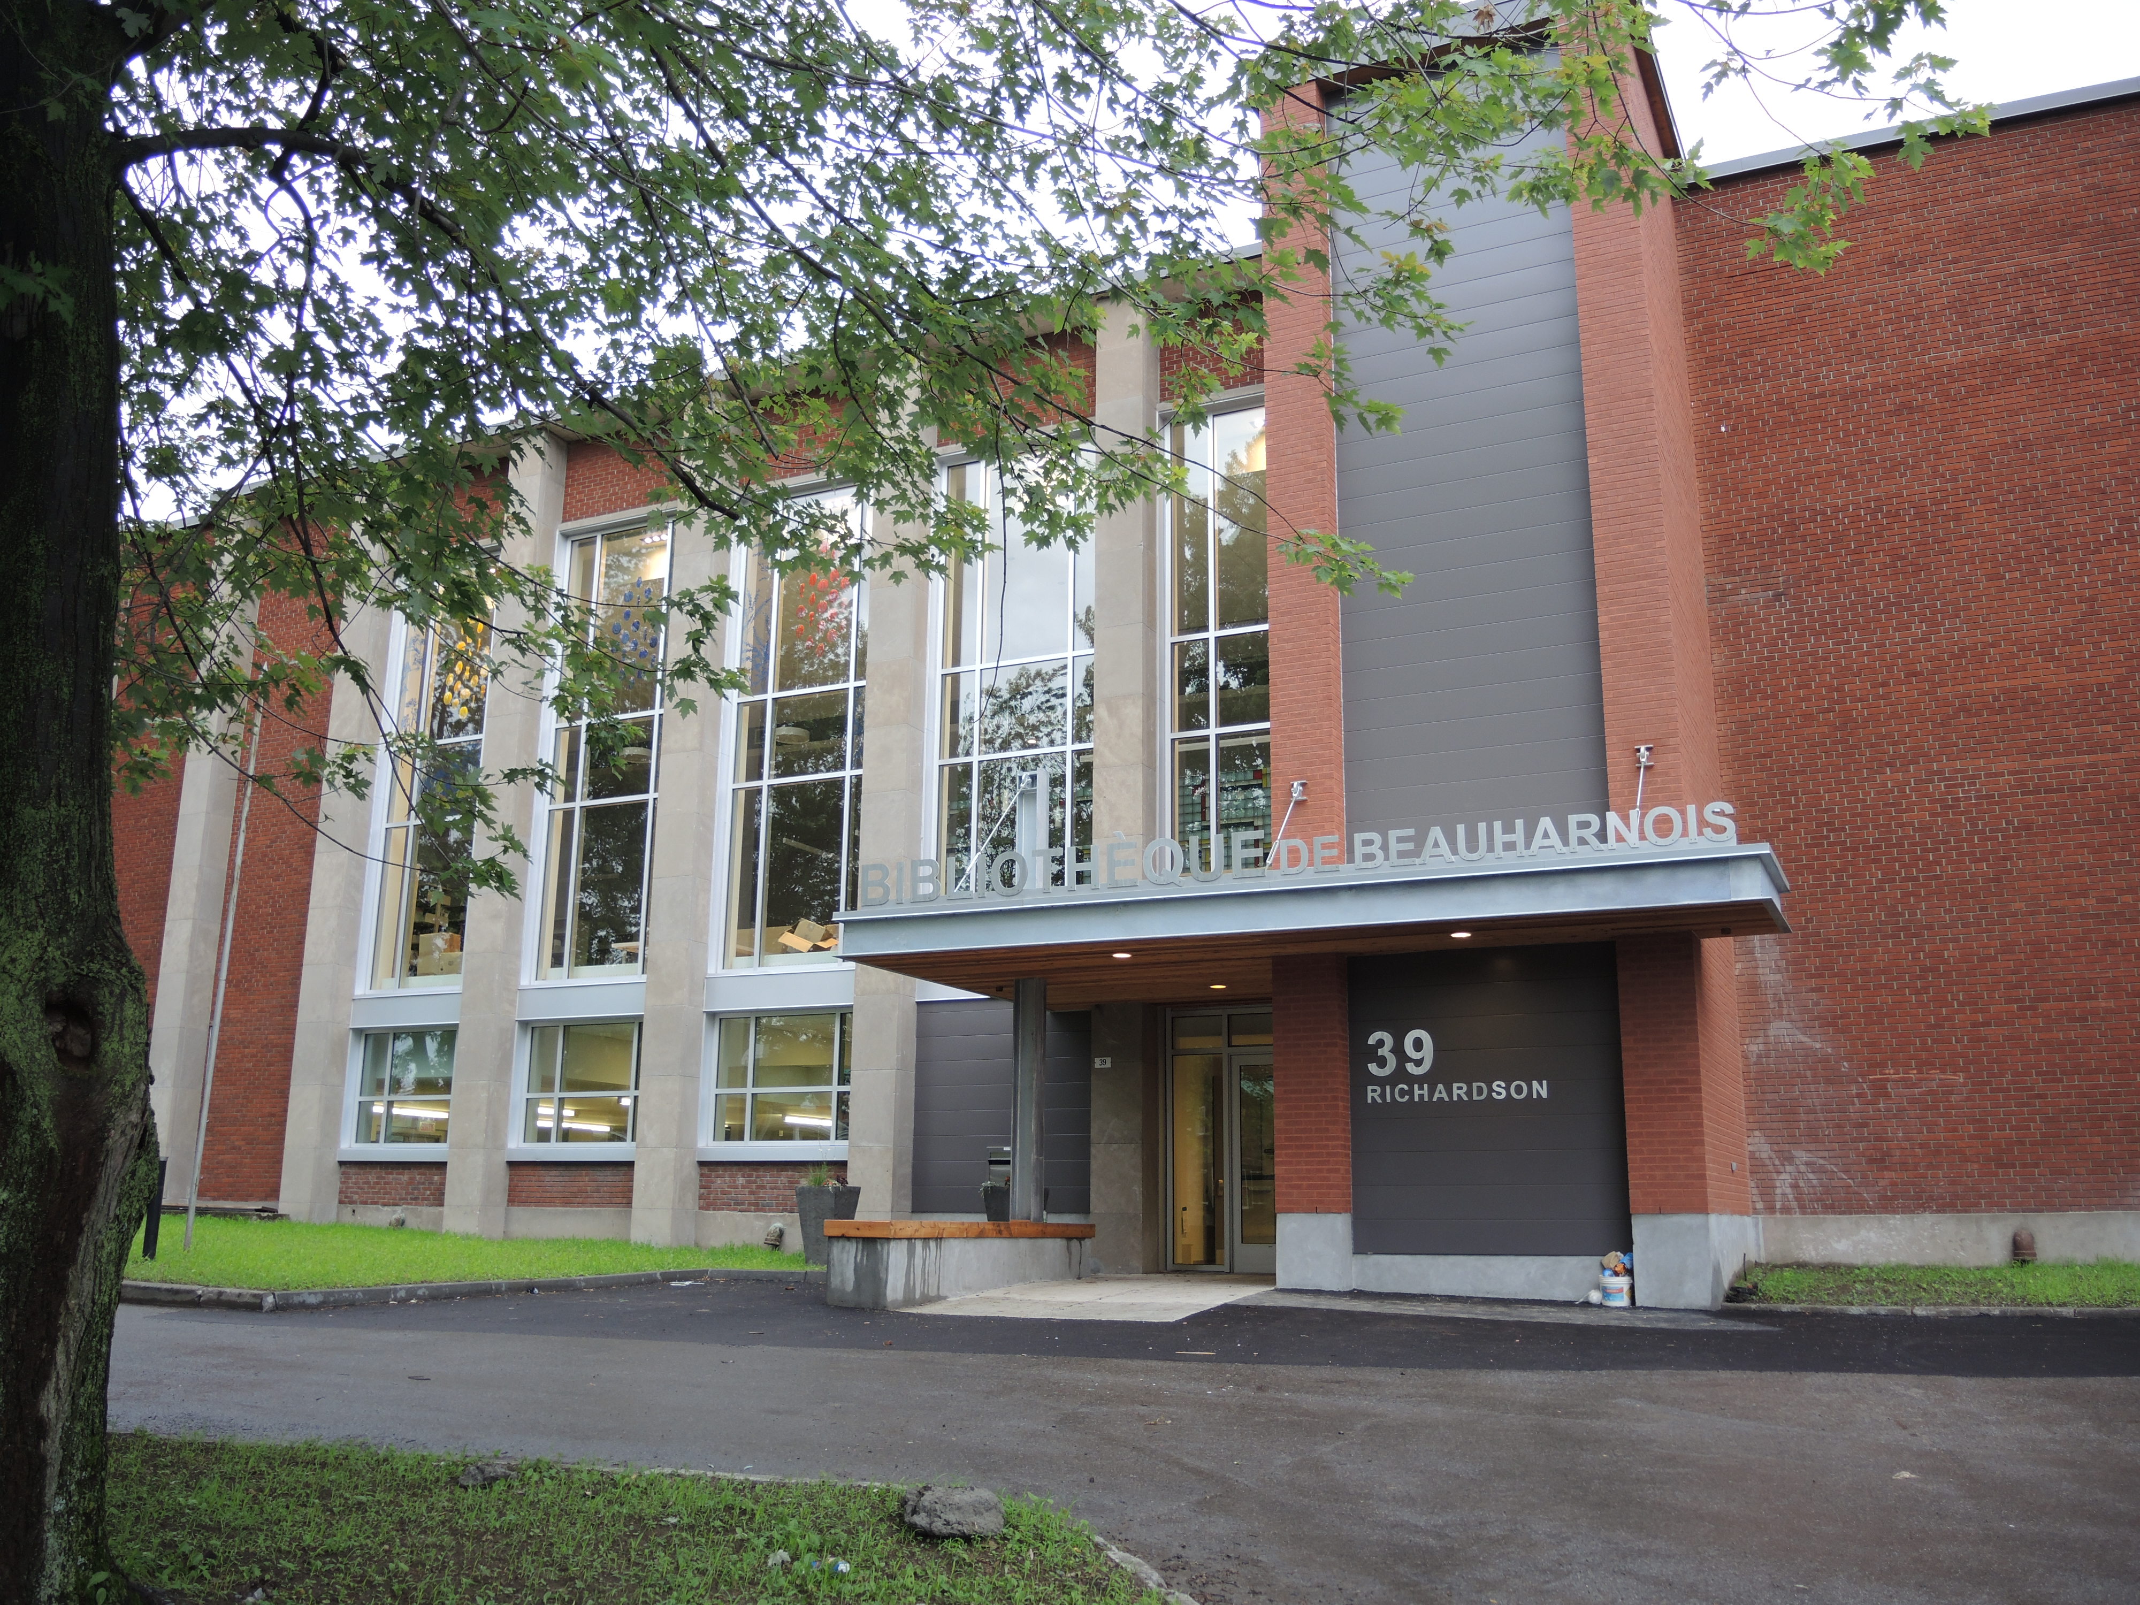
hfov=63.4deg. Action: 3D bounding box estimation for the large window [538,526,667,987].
[{"bbox_3d":[-6.592,-0.839,25.284,2.652,6.926,0.250,-6,-15,25],"label":"large window"}]

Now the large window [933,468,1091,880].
[{"bbox_3d":[-0.618,-1.429,22.487,2.621,6.926,0.250,-6,-15,25],"label":"large window"}]

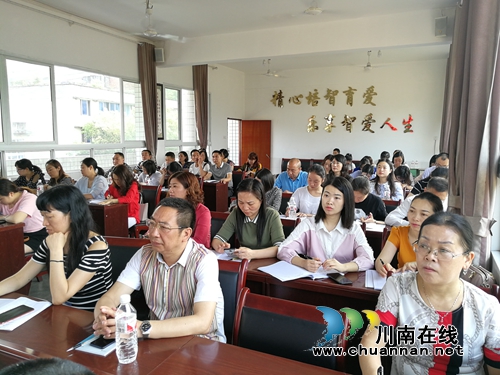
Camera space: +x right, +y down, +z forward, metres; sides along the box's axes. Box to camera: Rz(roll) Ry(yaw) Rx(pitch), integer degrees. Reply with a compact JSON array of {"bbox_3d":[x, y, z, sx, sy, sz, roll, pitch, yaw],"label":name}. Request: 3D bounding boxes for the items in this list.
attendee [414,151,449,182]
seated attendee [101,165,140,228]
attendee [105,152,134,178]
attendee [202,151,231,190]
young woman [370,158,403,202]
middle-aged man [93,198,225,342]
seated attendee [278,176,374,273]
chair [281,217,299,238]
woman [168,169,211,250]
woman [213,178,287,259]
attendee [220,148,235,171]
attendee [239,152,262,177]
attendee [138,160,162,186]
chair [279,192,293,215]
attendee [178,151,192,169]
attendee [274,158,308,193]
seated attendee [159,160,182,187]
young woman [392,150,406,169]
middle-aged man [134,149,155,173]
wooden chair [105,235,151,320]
[{"bbox_3d":[2.442,0.199,5.169,0.550,1.260,0.760,4,9,25],"label":"attendee"},{"bbox_3d":[-1.457,0.311,4.685,0.470,1.170,0.700,3,8,23],"label":"seated attendee"},{"bbox_3d":[-2.106,0.087,5.992,0.540,1.230,0.740,4,9,25],"label":"attendee"},{"bbox_3d":[-0.560,-0.004,6.768,0.500,1.260,0.700,3,8,23],"label":"attendee"},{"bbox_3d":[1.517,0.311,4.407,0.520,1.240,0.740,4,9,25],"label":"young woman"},{"bbox_3d":[-0.362,0.692,1.604,0.580,1.240,0.740,4,9,25],"label":"middle-aged man"},{"bbox_3d":[0.482,0.577,2.381,0.570,1.260,0.740,4,9,25],"label":"seated attendee"},{"bbox_3d":[0.054,0.690,2.845,0.520,0.890,0.570,3,8,23],"label":"chair"},{"bbox_3d":[-0.546,0.519,2.849,0.520,1.240,0.740,4,9,25],"label":"woman"},{"bbox_3d":[0.001,0.546,2.674,0.500,1.220,0.700,3,8,23],"label":"woman"},{"bbox_3d":[-0.467,-0.113,7.483,0.500,1.220,0.720,7,10,41],"label":"attendee"},{"bbox_3d":[0.031,-0.045,7.237,0.500,1.160,0.720,3,8,19],"label":"attendee"},{"bbox_3d":[-1.417,0.174,5.575,0.500,1.140,0.720,6,9,34],"label":"attendee"},{"bbox_3d":[0.382,0.551,3.852,0.450,0.910,0.540,4,9,25],"label":"chair"},{"bbox_3d":[-1.386,-0.163,8.225,0.450,1.200,0.680,3,8,23],"label":"attendee"},{"bbox_3d":[0.492,0.278,4.646,0.500,1.220,0.720,4,9,27],"label":"attendee"},{"bbox_3d":[-1.087,0.200,5.443,0.500,1.130,0.720,5,9,31],"label":"seated attendee"},{"bbox_3d":[2.225,0.102,5.942,0.500,1.260,0.720,4,9,27],"label":"young woman"},{"bbox_3d":[-1.895,-0.062,7.066,0.500,1.200,0.720,4,9,27],"label":"middle-aged man"},{"bbox_3d":[-0.755,0.786,2.117,0.450,0.910,0.540,3,8,17],"label":"wooden chair"}]

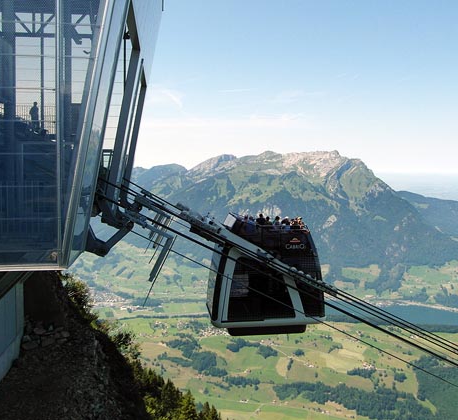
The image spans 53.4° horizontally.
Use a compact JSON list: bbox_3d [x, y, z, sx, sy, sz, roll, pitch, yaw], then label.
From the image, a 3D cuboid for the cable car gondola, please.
[{"bbox_3d":[1.580,2.890,21.600,5.050,5.100,2.750,-1,6,-9],"label":"cable car gondola"}]

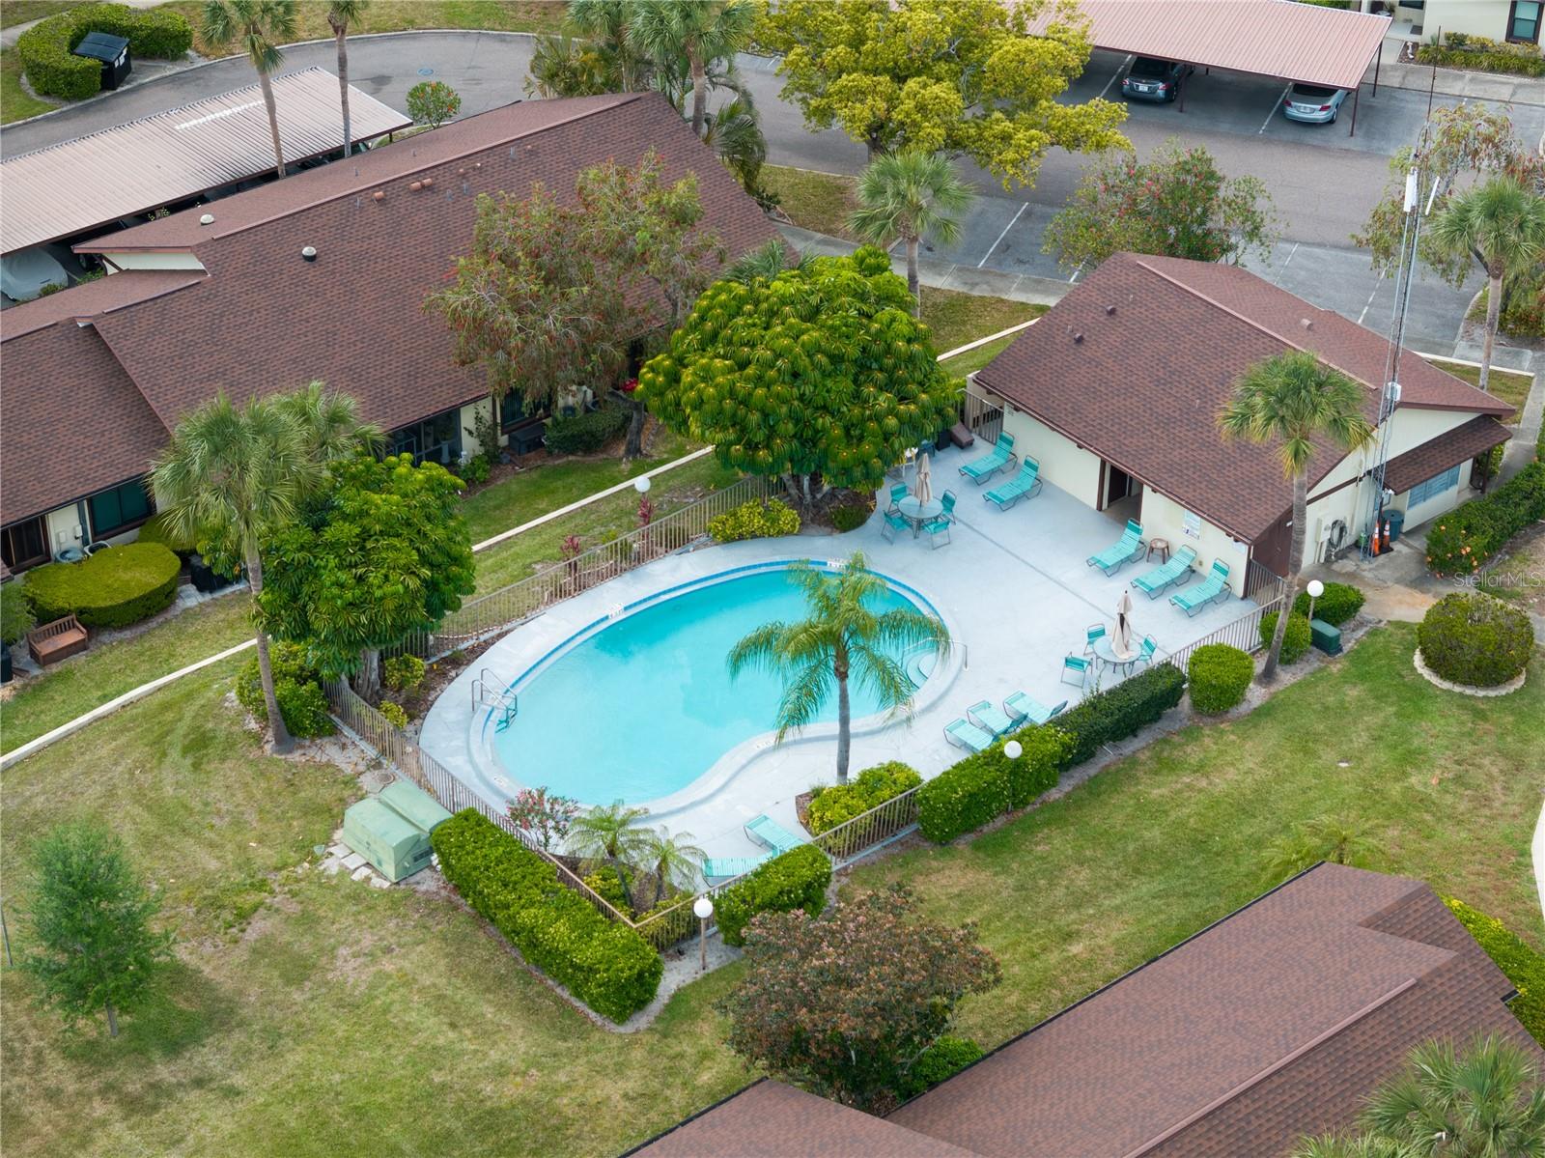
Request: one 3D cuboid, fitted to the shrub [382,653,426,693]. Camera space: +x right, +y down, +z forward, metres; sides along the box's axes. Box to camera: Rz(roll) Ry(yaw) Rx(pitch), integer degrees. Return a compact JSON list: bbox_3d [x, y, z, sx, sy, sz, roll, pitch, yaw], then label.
[{"bbox_3d":[-9.702,2.468,82.084,1.030,0.880,1.000,1,34,2],"label":"shrub"}]

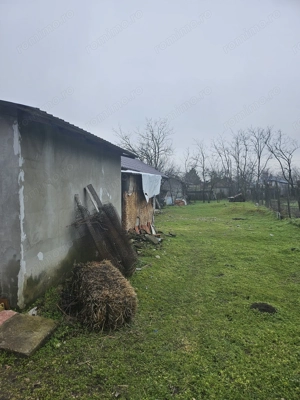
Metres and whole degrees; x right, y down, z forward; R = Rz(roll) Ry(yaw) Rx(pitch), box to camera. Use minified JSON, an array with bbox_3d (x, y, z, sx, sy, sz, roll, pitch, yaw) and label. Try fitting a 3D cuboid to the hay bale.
[{"bbox_3d":[-0.600,1.165,3.390,0.530,0.410,0.900,-2,4,-23],"label":"hay bale"}]

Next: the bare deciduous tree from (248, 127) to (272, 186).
[{"bbox_3d":[10.760,-3.700,26.800,2.400,6.900,2.400,0,4,0],"label":"bare deciduous tree"}]

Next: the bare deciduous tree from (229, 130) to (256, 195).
[{"bbox_3d":[8.670,-3.360,25.800,2.600,6.300,2.600,0,4,0],"label":"bare deciduous tree"}]

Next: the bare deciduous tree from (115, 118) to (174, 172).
[{"bbox_3d":[-0.480,-3.500,23.800,5.200,6.900,4.800,0,4,0],"label":"bare deciduous tree"}]

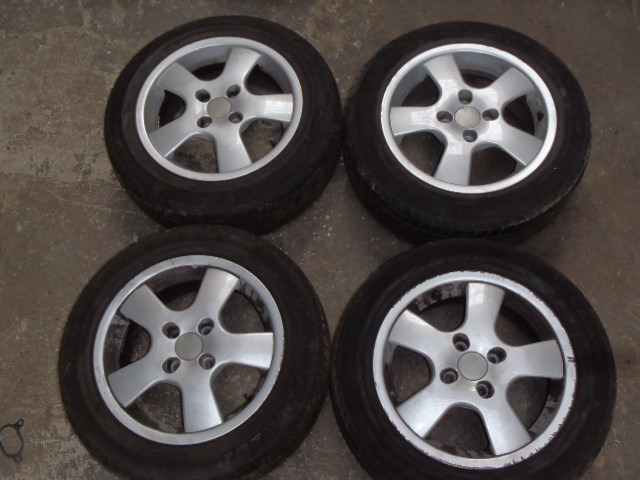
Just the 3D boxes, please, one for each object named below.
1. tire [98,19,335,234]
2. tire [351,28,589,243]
[{"bbox_3d":[-0.239,-0.290,1.796,0.598,0.189,0.598,0,68,4],"label":"tire"},{"bbox_3d":[0.354,-0.258,1.744,0.598,0.189,0.598,0,68,4],"label":"tire"}]

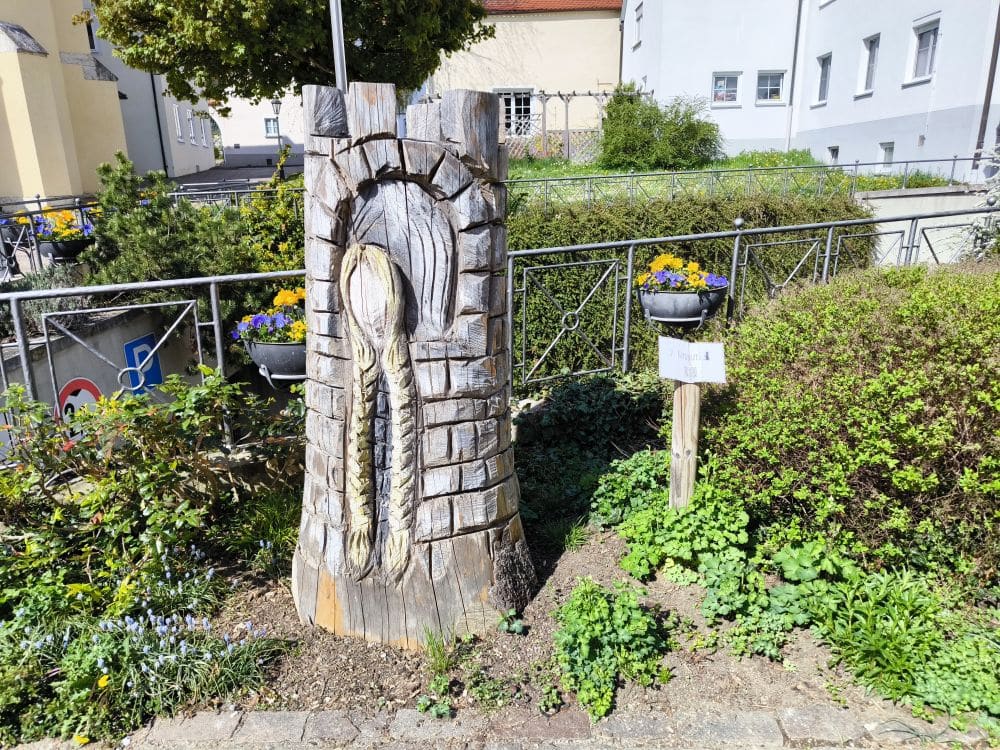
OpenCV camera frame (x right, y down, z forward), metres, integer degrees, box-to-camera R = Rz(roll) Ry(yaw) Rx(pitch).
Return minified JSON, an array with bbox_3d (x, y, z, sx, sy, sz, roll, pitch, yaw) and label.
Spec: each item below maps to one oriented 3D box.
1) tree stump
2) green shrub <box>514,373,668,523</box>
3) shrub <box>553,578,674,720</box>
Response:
[{"bbox_3d":[-0.311,-0.044,2.507,0.880,1.800,0.760,-2,15,-4],"label":"tree stump"},{"bbox_3d":[0.436,0.326,3.722,0.880,0.460,0.950,-1,14,0],"label":"green shrub"},{"bbox_3d":[0.330,0.843,2.192,0.370,0.220,0.420,-1,14,0],"label":"shrub"}]

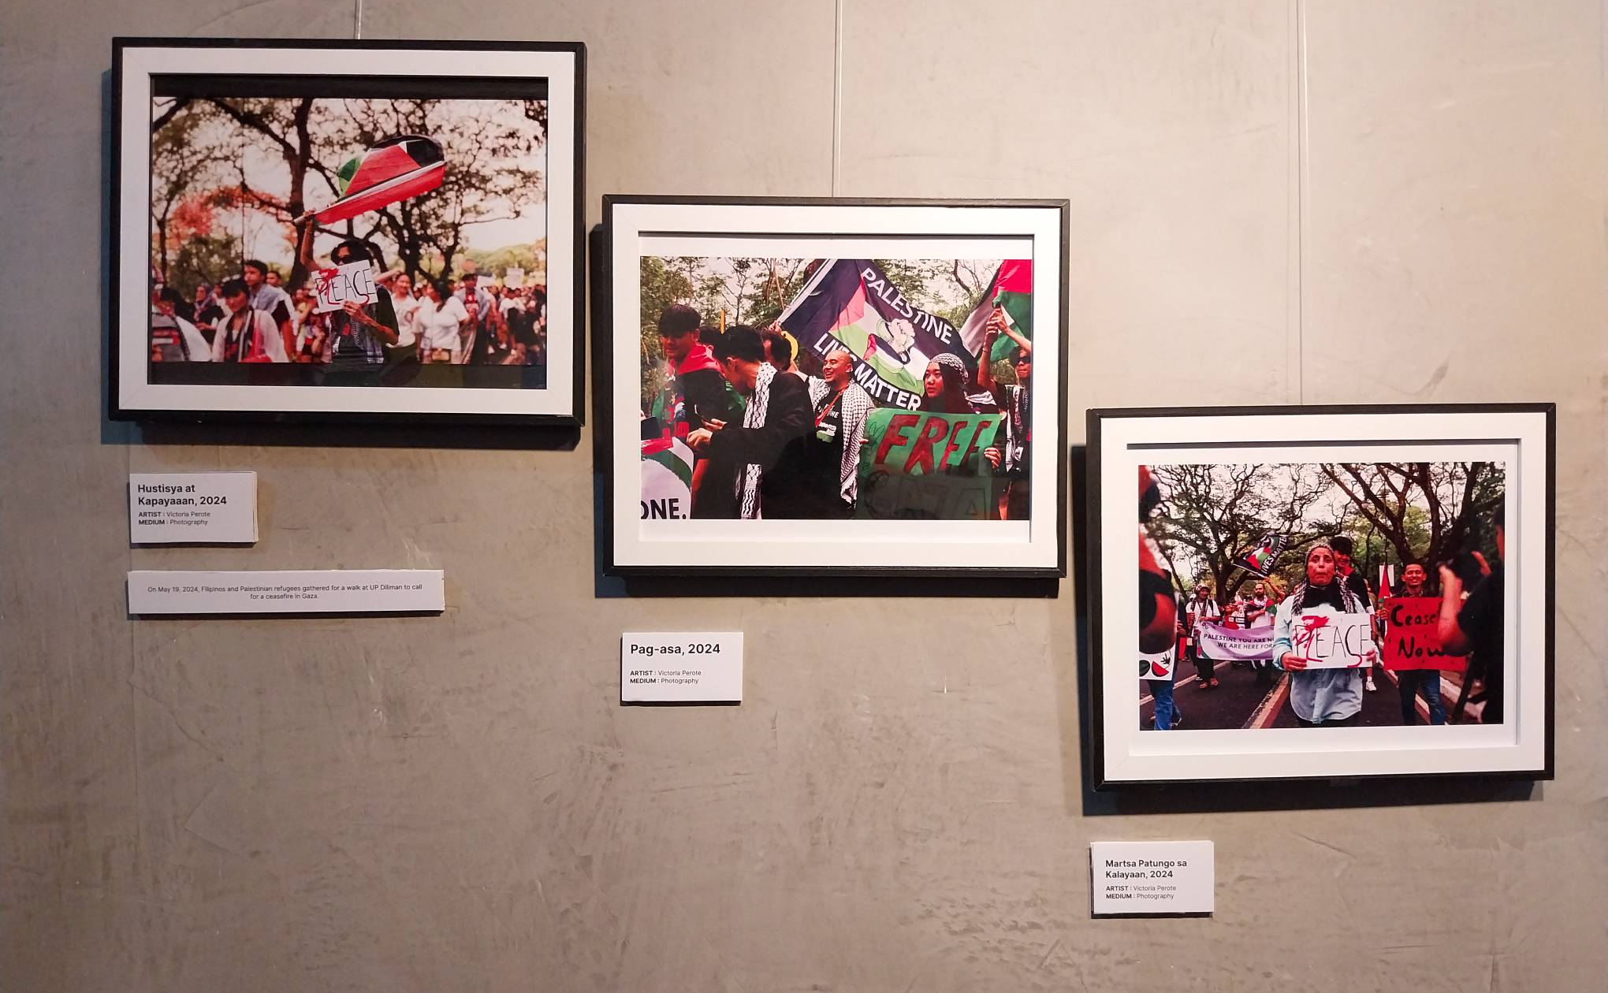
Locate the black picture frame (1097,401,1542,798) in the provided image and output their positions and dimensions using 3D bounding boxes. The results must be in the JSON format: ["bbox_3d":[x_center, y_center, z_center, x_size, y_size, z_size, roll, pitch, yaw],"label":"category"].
[{"bbox_3d":[0.460,0.087,1.079,0.411,0.335,0.026,-1,1,-1],"label":"black picture frame"}]

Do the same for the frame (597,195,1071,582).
[{"bbox_3d":[0.028,-0.097,1.073,0.411,0.335,0.026,0,1,-1],"label":"frame"}]

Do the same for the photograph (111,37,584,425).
[{"bbox_3d":[-0.399,-0.232,1.067,0.411,0.335,0.026,1,1,-1],"label":"photograph"}]

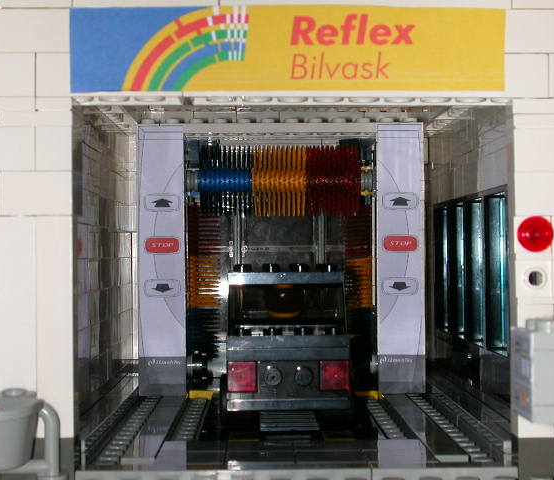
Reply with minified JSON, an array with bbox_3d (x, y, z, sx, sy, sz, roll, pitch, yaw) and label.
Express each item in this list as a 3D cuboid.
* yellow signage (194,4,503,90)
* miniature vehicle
[{"bbox_3d":[0.015,-0.041,0.257,0.070,0.018,0.002,0,-1,-1],"label":"yellow signage"},{"bbox_3d":[0.003,0.029,0.343,0.034,0.042,0.080,0,-1,-1],"label":"miniature vehicle"}]

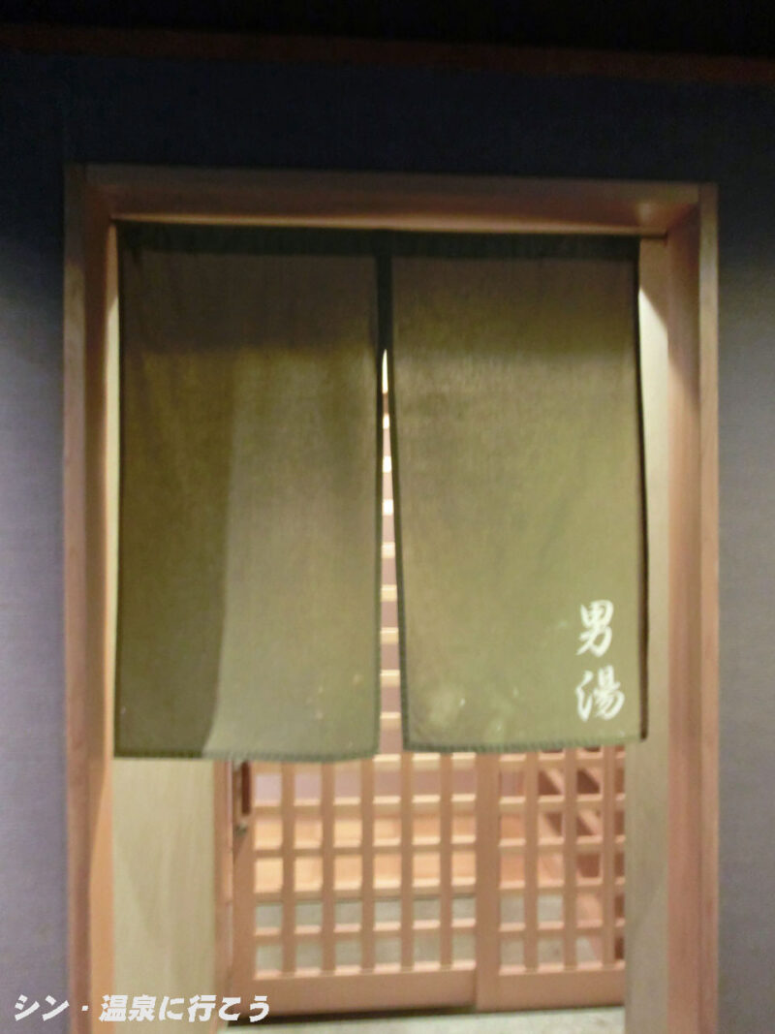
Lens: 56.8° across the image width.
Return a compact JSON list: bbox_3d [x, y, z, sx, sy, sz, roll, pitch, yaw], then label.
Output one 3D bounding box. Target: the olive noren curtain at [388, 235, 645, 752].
[{"bbox_3d":[0.232,-0.044,1.246,0.453,0.896,0.050,0,1,-4],"label":"olive noren curtain"}]

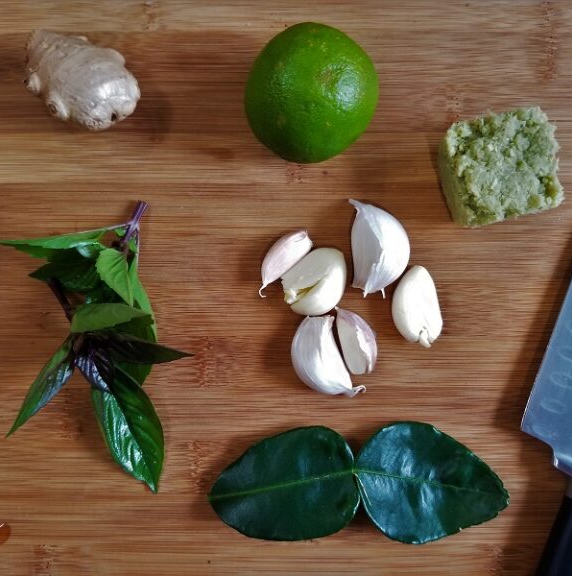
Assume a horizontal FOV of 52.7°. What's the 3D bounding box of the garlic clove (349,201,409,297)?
[{"bbox_3d":[0.040,-0.017,0.243,0.025,0.022,0.042,-1,88,0],"label":"garlic clove"}]

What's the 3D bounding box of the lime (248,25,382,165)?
[{"bbox_3d":[0.010,-0.077,0.229,0.053,0.053,0.053,0,88,0],"label":"lime"}]

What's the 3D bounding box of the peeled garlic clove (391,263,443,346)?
[{"bbox_3d":[0.055,0.009,0.244,0.019,0.018,0.035,-14,88,0],"label":"peeled garlic clove"}]

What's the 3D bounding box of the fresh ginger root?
[{"bbox_3d":[-0.087,-0.086,0.242,0.052,0.028,0.036,18,88,1],"label":"fresh ginger root"}]

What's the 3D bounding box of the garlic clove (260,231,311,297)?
[{"bbox_3d":[-0.002,-0.012,0.247,0.013,0.013,0.033,45,89,1],"label":"garlic clove"}]

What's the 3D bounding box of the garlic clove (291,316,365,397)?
[{"bbox_3d":[0.016,0.030,0.242,0.023,0.021,0.038,-24,88,-1],"label":"garlic clove"}]

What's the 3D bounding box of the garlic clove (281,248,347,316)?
[{"bbox_3d":[0.015,-0.002,0.244,0.031,0.020,0.024,-38,89,-1],"label":"garlic clove"}]

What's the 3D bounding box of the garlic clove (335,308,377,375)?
[{"bbox_3d":[0.030,0.022,0.245,0.014,0.016,0.031,-18,88,-1],"label":"garlic clove"}]

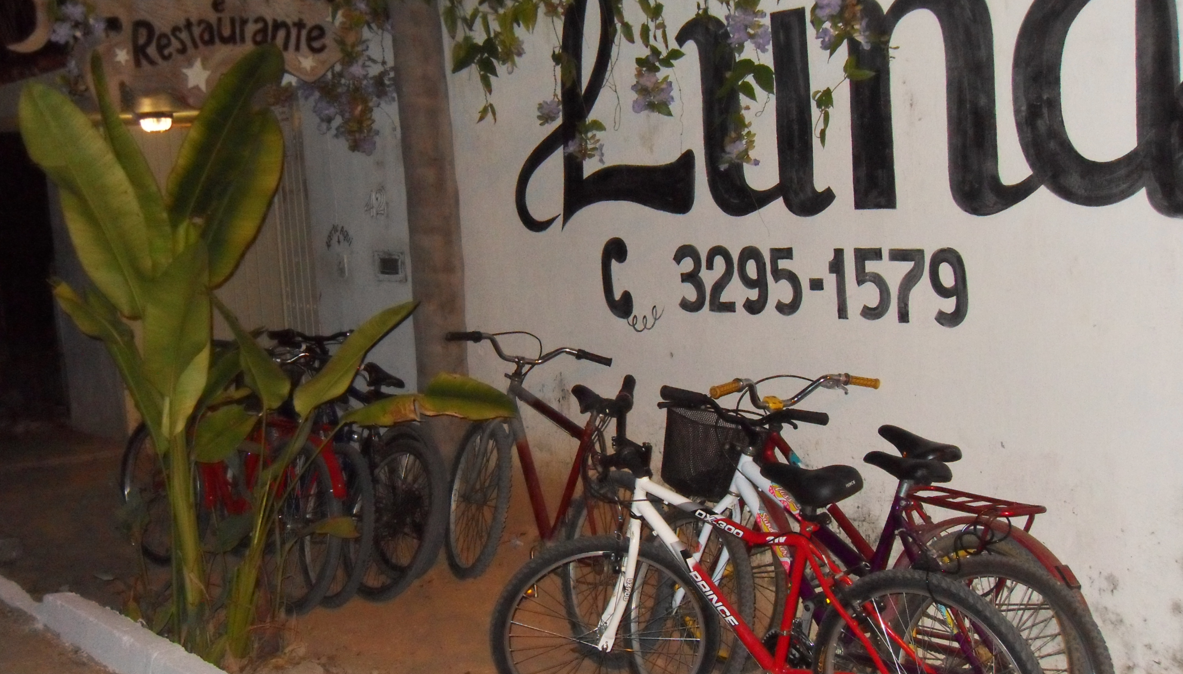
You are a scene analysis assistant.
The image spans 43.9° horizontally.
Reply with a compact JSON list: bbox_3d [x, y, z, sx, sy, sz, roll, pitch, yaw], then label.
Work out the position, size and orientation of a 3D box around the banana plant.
[{"bbox_3d":[-1.110,0.039,5.000,1.580,2.040,1.200,-4,7,-6],"label":"banana plant"}]

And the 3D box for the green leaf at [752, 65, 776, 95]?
[{"bbox_3d":[0.540,-0.806,4.600,0.073,0.093,0.040,0,8,24],"label":"green leaf"}]

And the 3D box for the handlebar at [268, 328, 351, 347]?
[{"bbox_3d":[-1.200,0.002,6.500,0.530,0.090,0.150,1,4,-33],"label":"handlebar"}]

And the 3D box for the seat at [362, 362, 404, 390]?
[{"bbox_3d":[-0.855,0.159,5.950,0.170,0.110,0.250,3,3,-33],"label":"seat"}]

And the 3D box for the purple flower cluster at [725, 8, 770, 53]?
[{"bbox_3d":[0.502,-0.986,4.720,0.145,0.142,0.125,-2,8,7],"label":"purple flower cluster"}]

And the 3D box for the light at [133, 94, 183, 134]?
[{"bbox_3d":[-2.421,-1.248,8.200,0.270,0.220,0.260,-5,7,-17],"label":"light"}]

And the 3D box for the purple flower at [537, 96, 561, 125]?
[{"bbox_3d":[-0.156,-0.840,5.450,0.089,0.104,0.080,-2,7,18],"label":"purple flower"}]

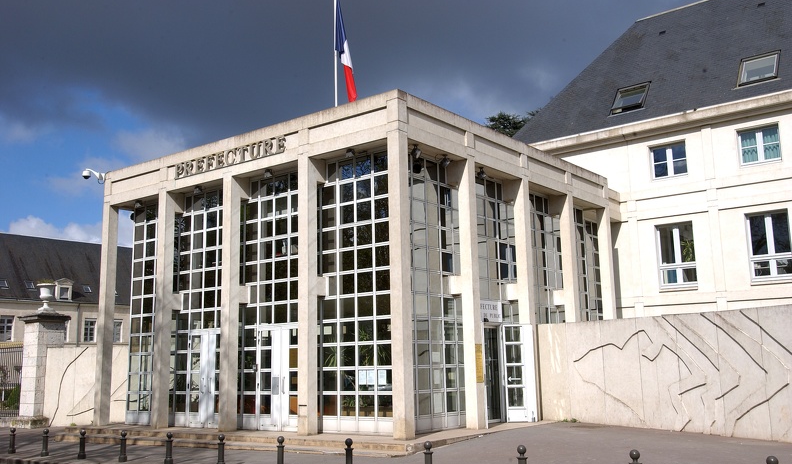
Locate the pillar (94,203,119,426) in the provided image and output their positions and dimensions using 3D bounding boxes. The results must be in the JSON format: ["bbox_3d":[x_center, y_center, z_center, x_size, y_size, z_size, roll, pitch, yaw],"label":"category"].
[{"bbox_3d":[-8.273,2.294,22.554,0.323,6.312,0.316,-9,-12,37],"label":"pillar"}]

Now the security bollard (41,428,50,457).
[{"bbox_3d":[-7.810,4.697,17.554,0.142,0.590,0.142,-9,-12,37],"label":"security bollard"}]

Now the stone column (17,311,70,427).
[{"bbox_3d":[-12.637,4.885,28.087,1.294,3.999,1.294,-9,-12,37],"label":"stone column"}]

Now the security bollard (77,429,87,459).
[{"bbox_3d":[-6.673,4.524,16.758,0.141,0.598,0.141,-9,-12,37],"label":"security bollard"}]

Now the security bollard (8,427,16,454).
[{"bbox_3d":[-9.081,4.954,18.659,0.141,0.598,0.141,-9,-12,37],"label":"security bollard"}]

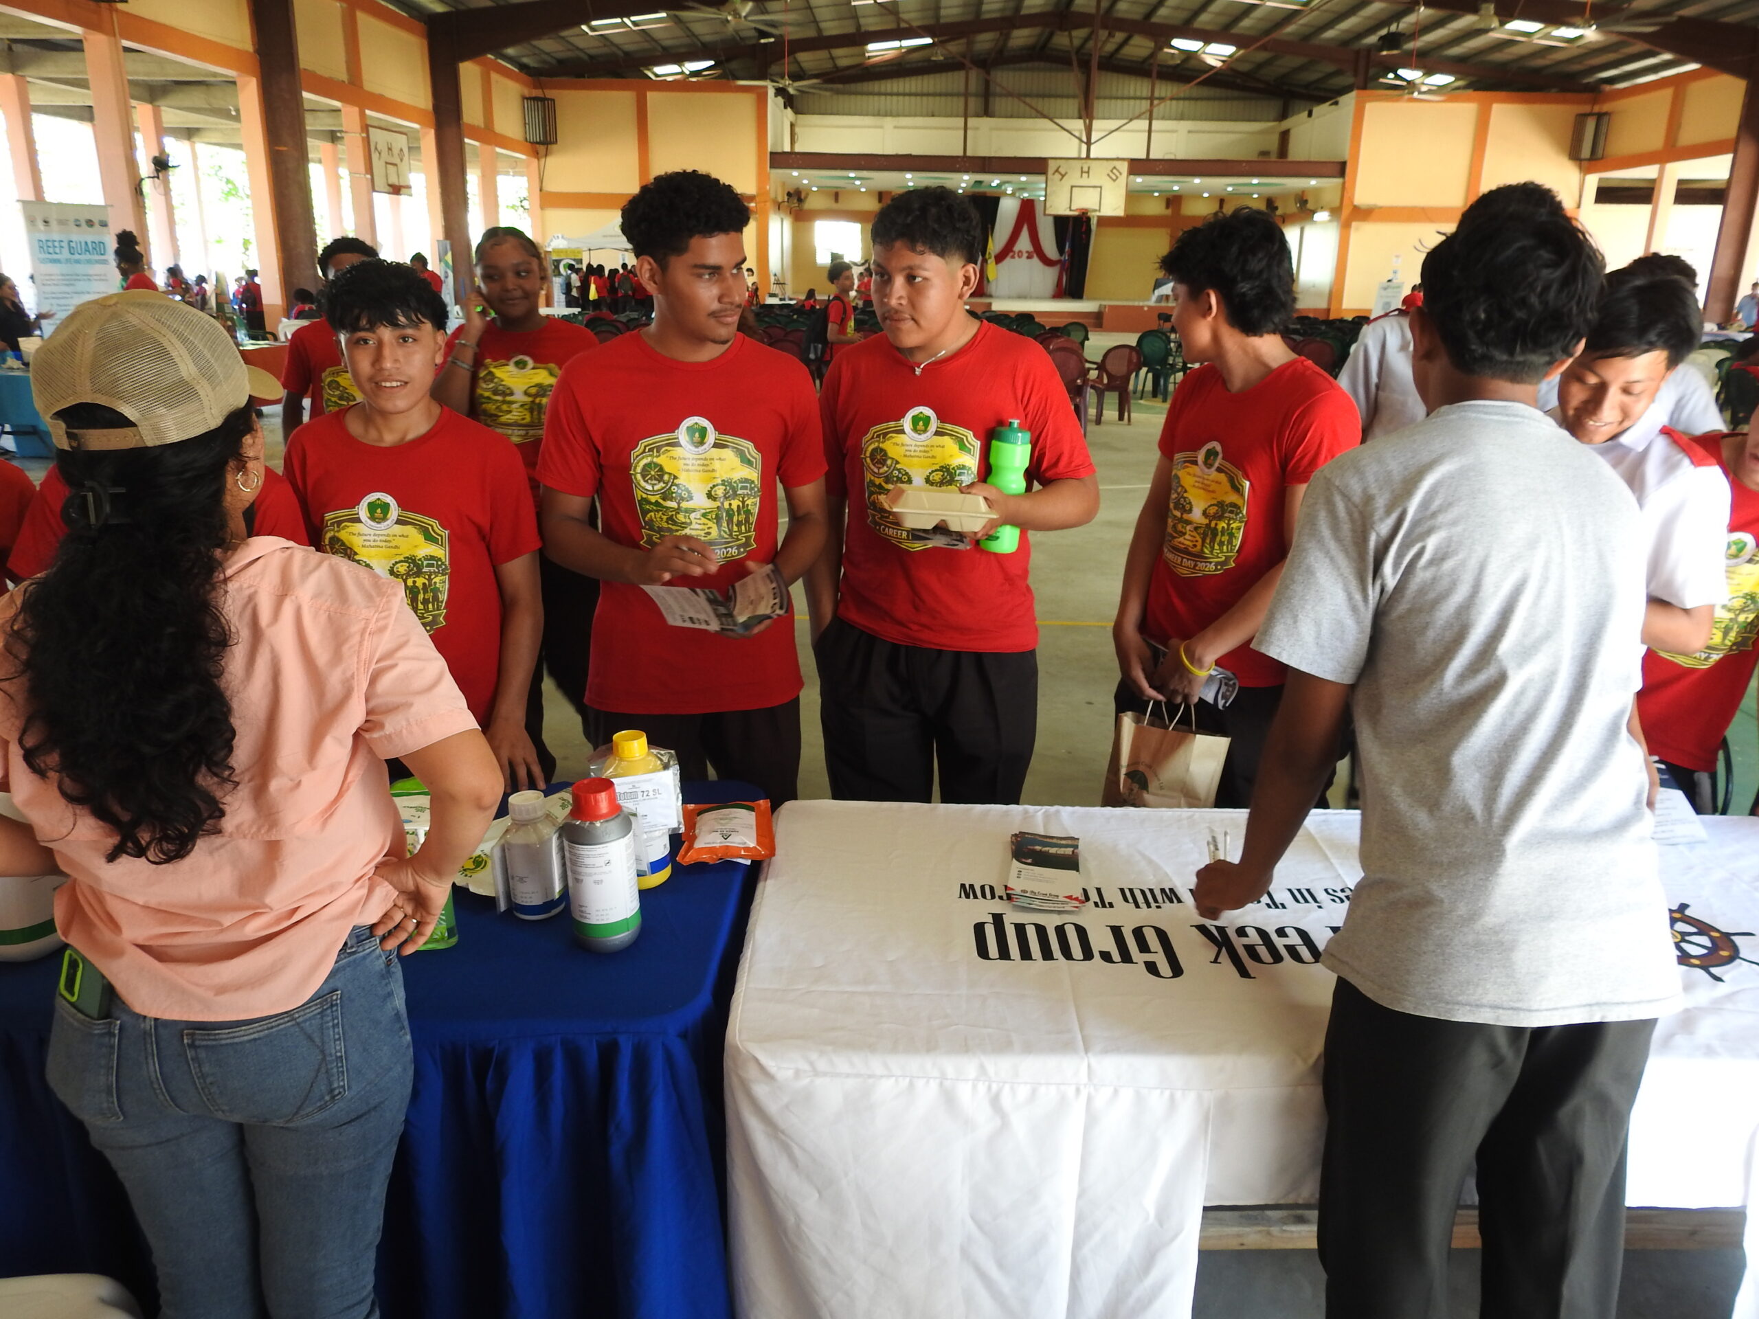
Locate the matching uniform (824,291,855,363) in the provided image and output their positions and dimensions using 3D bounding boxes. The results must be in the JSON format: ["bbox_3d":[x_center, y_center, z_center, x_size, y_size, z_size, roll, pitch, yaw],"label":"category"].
[{"bbox_3d":[-0.357,-2.912,10.724,0.250,0.600,0.420,4,18,10],"label":"matching uniform"}]

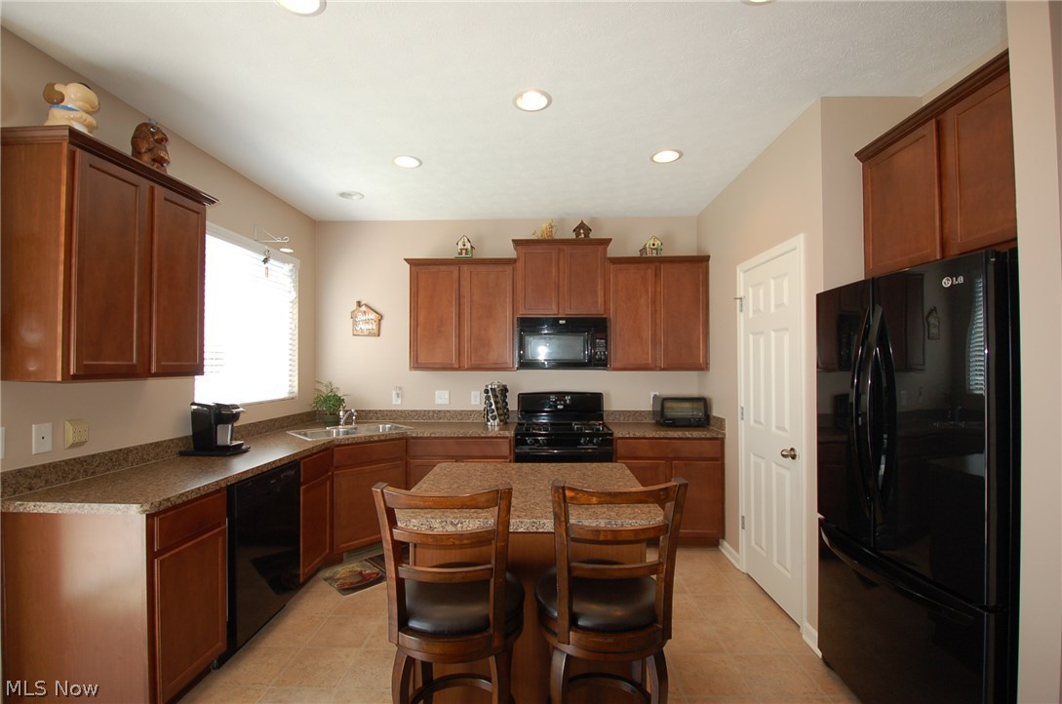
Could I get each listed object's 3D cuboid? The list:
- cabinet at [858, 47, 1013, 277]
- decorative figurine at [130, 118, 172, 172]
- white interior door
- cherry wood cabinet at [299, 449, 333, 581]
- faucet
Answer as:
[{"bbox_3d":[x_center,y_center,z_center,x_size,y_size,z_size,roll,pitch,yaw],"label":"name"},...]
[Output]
[{"bbox_3d":[1.757,-0.666,1.728,0.340,0.660,0.890,0,-1,2],"label":"cabinet"},{"bbox_3d":[-1.844,-0.953,2.165,0.151,0.268,0.141,1,-2,-28],"label":"decorative figurine"},{"bbox_3d":[1.491,0.458,2.747,0.081,2.111,0.788,0,-1,2],"label":"white interior door"},{"bbox_3d":[-1.730,1.079,3.001,0.610,0.870,0.420,0,-1,2],"label":"cherry wood cabinet"},{"bbox_3d":[-1.526,0.530,3.655,0.091,0.202,0.222,1,-2,-42],"label":"faucet"}]

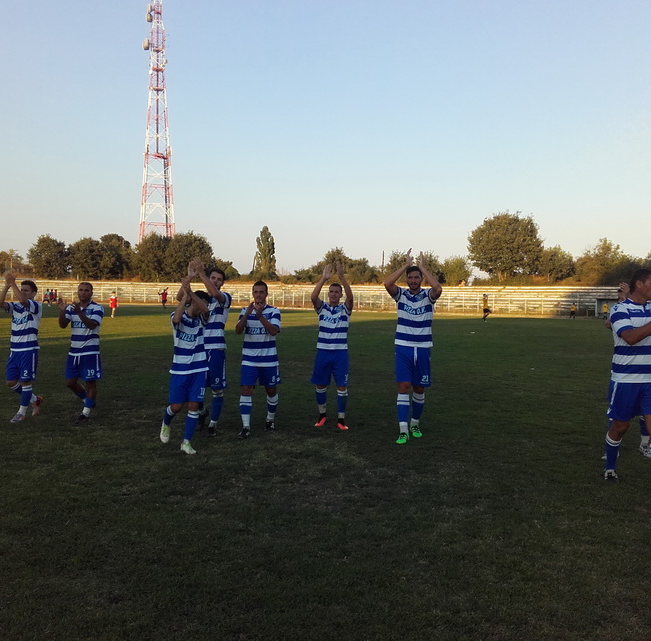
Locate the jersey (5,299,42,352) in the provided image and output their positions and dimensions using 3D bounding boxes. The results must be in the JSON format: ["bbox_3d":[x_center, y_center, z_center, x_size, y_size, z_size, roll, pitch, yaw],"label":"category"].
[{"bbox_3d":[-3.787,0.063,9.600,0.480,0.640,0.320,1,2,3],"label":"jersey"}]

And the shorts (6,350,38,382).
[{"bbox_3d":[-3.799,0.577,9.600,0.400,0.390,0.320,1,2,5],"label":"shorts"}]

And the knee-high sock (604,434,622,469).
[{"bbox_3d":[2.497,1.147,6.650,0.125,0.320,0.130,-4,15,-37],"label":"knee-high sock"}]

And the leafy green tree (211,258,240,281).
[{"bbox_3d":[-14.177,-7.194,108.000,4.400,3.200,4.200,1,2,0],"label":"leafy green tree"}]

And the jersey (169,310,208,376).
[{"bbox_3d":[-1.387,0.233,7.750,0.430,0.660,0.310,0,2,-27],"label":"jersey"}]

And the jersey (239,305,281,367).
[{"bbox_3d":[-0.763,0.173,8.850,0.490,0.680,0.320,1,2,5],"label":"jersey"}]

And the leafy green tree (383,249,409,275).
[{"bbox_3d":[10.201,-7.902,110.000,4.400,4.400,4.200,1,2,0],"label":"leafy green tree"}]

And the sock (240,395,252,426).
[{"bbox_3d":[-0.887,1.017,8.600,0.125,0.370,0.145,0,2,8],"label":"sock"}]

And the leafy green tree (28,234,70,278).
[{"bbox_3d":[-34.969,-8.045,97.000,5.321,5.701,5.055,0,2,-20],"label":"leafy green tree"}]

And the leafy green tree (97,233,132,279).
[{"bbox_3d":[-29.694,-9.169,108.000,5.200,6.800,5.200,1,2,0],"label":"leafy green tree"}]

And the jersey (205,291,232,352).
[{"bbox_3d":[-1.232,0.000,8.500,0.440,0.660,0.320,1,2,14],"label":"jersey"}]

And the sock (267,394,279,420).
[{"bbox_3d":[-0.615,1.009,8.880,0.120,0.300,0.125,3,12,0],"label":"sock"}]

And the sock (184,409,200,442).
[{"bbox_3d":[-1.344,1.058,7.680,0.115,0.300,0.120,9,-2,-17],"label":"sock"}]

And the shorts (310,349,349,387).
[{"bbox_3d":[0.053,0.553,9.100,0.440,0.460,0.300,1,2,3],"label":"shorts"}]

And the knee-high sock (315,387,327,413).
[{"bbox_3d":[-0.050,0.948,9.150,0.125,0.330,0.140,-2,2,11],"label":"knee-high sock"}]

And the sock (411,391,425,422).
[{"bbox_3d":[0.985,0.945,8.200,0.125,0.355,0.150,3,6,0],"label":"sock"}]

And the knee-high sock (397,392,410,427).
[{"bbox_3d":[0.836,0.963,8.150,0.125,0.380,0.130,0,-1,12],"label":"knee-high sock"}]

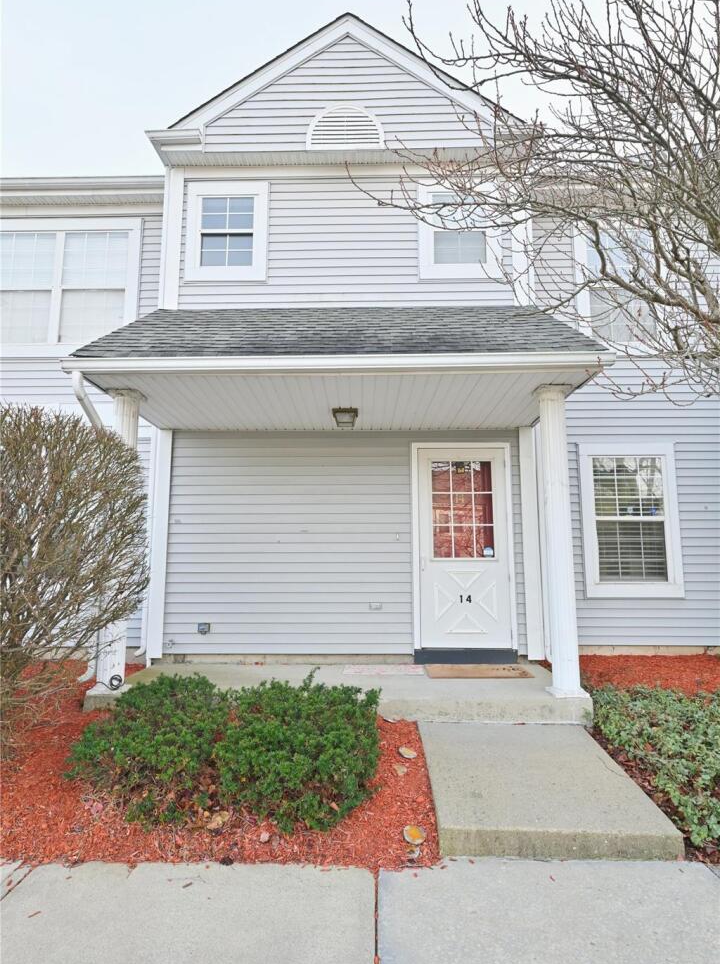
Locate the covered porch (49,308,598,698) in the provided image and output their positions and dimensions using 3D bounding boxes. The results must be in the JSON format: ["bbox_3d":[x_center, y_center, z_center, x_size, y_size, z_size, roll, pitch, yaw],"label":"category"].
[{"bbox_3d":[-0.157,-0.166,4.987,3.980,3.807,1.970,0,-8,2],"label":"covered porch"}]

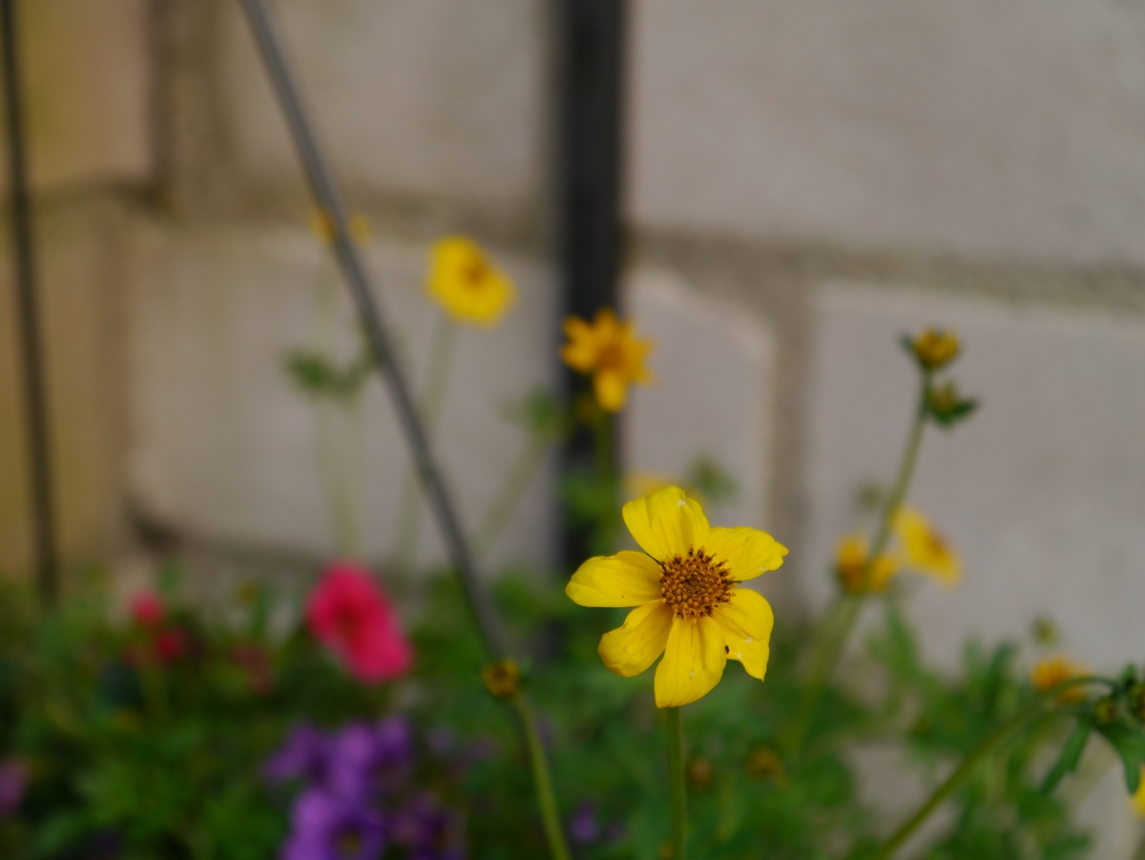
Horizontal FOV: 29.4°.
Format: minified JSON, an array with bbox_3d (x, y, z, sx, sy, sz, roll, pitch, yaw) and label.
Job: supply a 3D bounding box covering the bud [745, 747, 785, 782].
[{"bbox_3d":[0.055,0.095,0.620,0.011,0.011,0.011,0,14,0],"label":"bud"}]

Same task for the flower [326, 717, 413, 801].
[{"bbox_3d":[-0.063,0.102,0.680,0.027,0.026,0.018,1,13,0],"label":"flower"}]

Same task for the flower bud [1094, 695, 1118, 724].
[{"bbox_3d":[0.114,0.060,0.465,0.005,0.006,0.006,1,13,0],"label":"flower bud"}]

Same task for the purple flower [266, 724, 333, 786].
[{"bbox_3d":[-0.077,0.092,0.620,0.021,0.019,0.012,3,-26,21],"label":"purple flower"}]

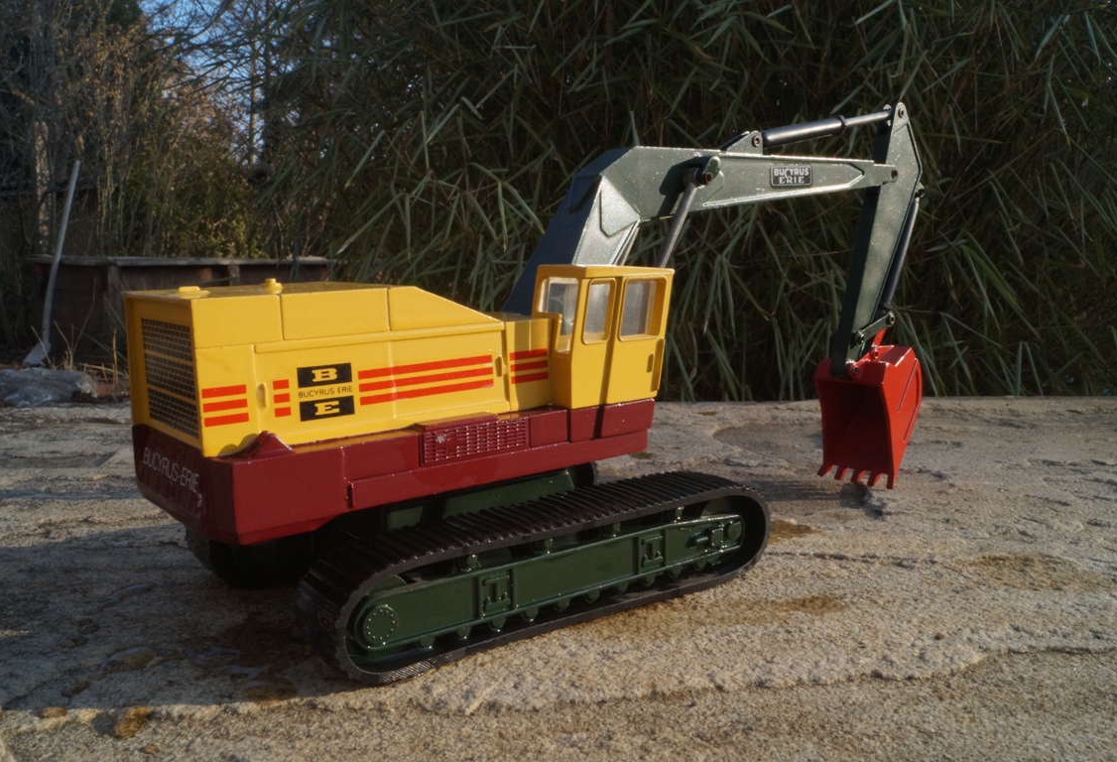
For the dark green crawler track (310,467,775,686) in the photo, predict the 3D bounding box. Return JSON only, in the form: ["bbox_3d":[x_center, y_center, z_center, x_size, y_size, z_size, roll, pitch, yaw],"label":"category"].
[{"bbox_3d":[0.000,0.040,0.212,0.112,0.024,0.021,-7,10,-34],"label":"dark green crawler track"}]

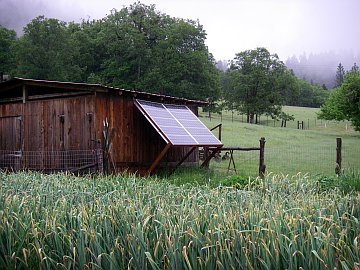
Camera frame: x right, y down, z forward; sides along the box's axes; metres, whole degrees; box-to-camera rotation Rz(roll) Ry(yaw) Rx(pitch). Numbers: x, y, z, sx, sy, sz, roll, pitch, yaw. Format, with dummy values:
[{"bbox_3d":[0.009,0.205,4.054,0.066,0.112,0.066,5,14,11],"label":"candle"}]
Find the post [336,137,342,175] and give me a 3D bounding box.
[{"bbox_3d":[4.614,0.710,19.000,0.140,1.220,0.140,0,0,0],"label":"post"}]

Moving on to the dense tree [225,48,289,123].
[{"bbox_3d":[10.812,-6.880,92.000,9.200,10.500,9.000,0,0,0],"label":"dense tree"}]

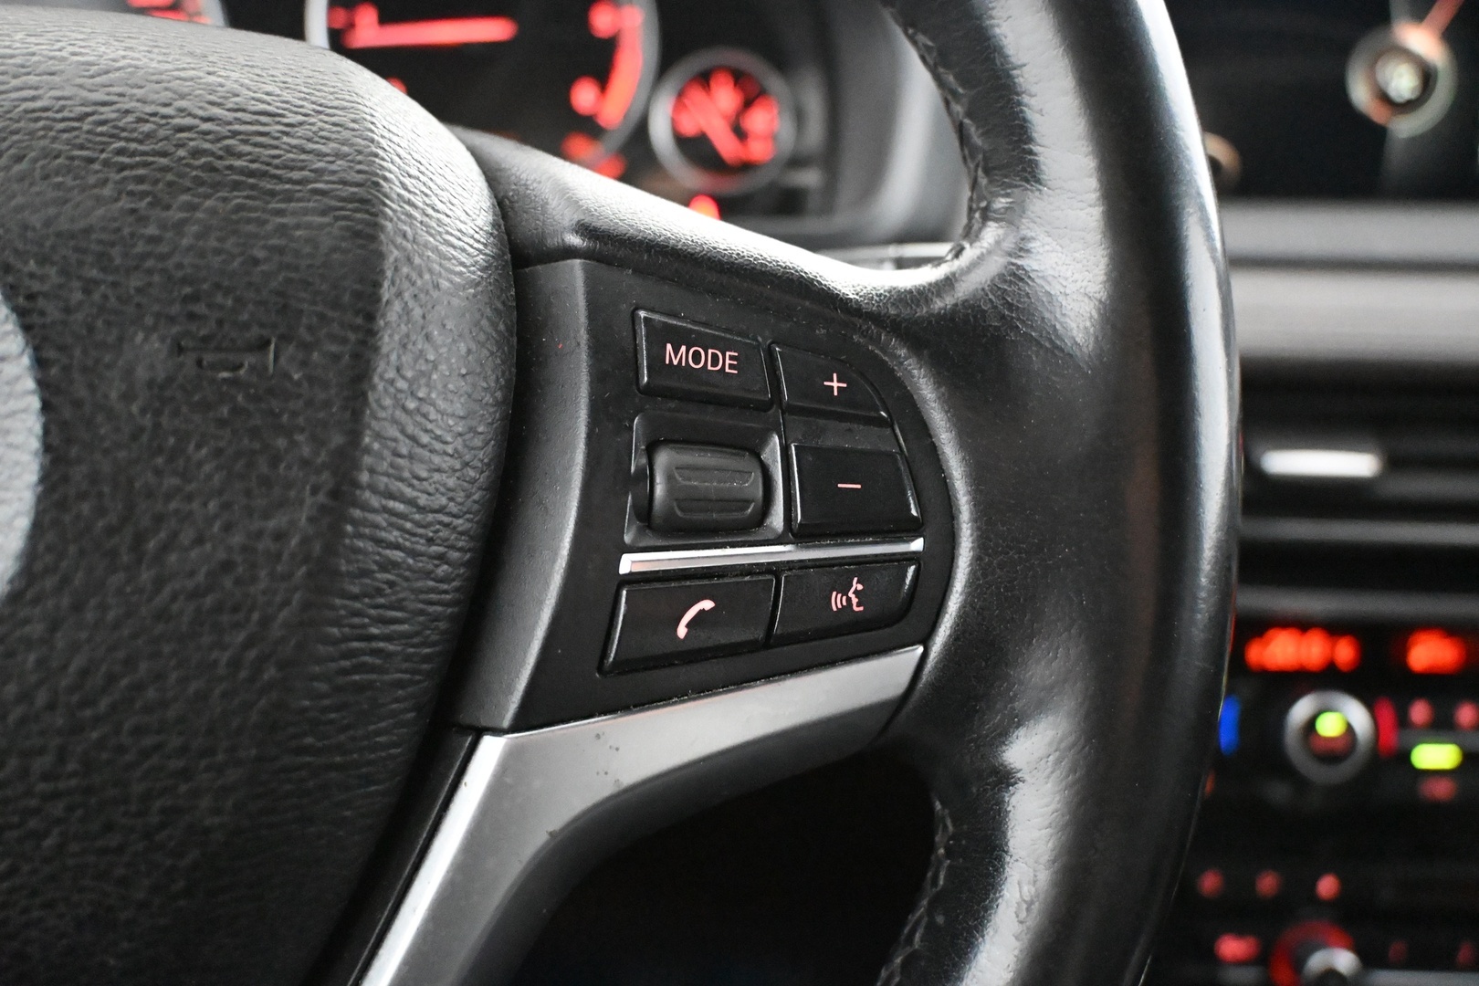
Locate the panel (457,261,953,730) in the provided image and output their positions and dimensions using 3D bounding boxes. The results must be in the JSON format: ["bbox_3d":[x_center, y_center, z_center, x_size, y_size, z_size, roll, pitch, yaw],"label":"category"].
[{"bbox_3d":[-0.005,0.000,0.203,0.074,0.070,0.020,2,-5,0],"label":"panel"}]

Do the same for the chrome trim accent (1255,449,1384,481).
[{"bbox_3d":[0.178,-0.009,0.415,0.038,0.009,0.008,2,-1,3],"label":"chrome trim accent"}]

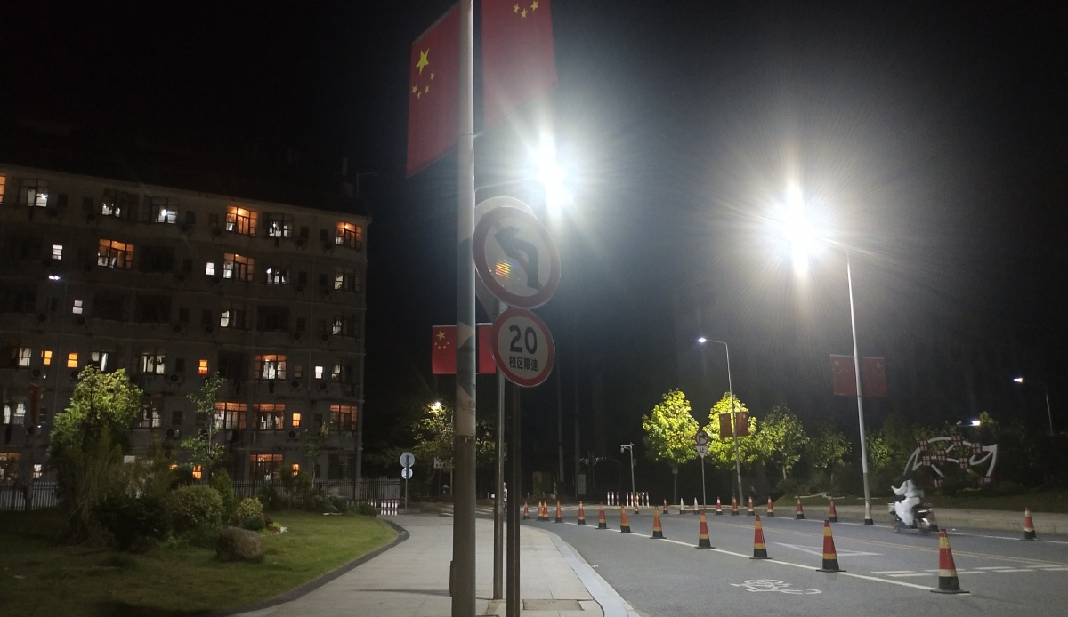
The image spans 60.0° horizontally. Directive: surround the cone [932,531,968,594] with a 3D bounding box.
[{"bbox_3d":[5.156,3.145,11.560,0.410,0.735,0.410,-5,-12,23],"label":"cone"}]

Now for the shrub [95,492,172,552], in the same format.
[{"bbox_3d":[-7.191,3.807,16.600,1.350,1.030,1.250,4,-12,-23],"label":"shrub"}]

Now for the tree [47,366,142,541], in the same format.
[{"bbox_3d":[-9.897,3.266,20.900,2.100,3.900,2.050,5,-12,-25],"label":"tree"}]

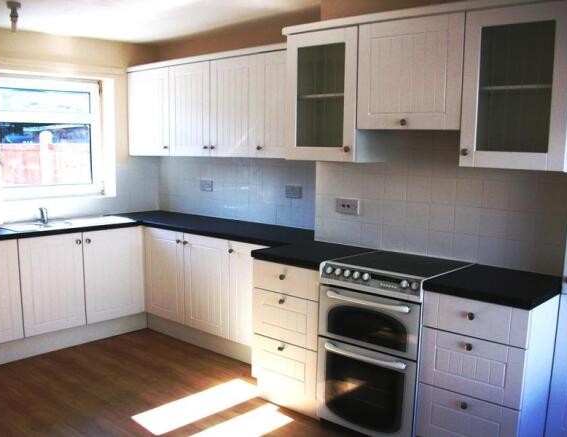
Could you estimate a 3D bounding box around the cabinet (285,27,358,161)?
[{"bbox_3d":[0.312,-0.700,3.379,0.508,0.733,0.318,7,9,41],"label":"cabinet"}]

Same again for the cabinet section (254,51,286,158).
[{"bbox_3d":[0.110,-0.772,3.969,0.500,0.717,0.331,7,9,42],"label":"cabinet section"}]

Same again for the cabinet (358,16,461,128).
[{"bbox_3d":[0.728,-0.738,3.008,0.595,0.556,0.318,7,9,41],"label":"cabinet"}]

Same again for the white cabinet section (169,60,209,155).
[{"bbox_3d":[-0.634,-0.865,4.650,0.516,0.717,0.331,7,9,42],"label":"white cabinet section"}]

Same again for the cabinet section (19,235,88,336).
[{"bbox_3d":[-1.868,0.452,4.341,0.575,0.714,0.468,7,9,42],"label":"cabinet section"}]

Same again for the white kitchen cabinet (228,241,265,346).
[{"bbox_3d":[-0.009,0.505,4.074,0.488,0.706,0.581,7,9,41],"label":"white kitchen cabinet"}]

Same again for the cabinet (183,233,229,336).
[{"bbox_3d":[-0.377,0.461,4.394,0.492,0.706,0.581,7,9,41],"label":"cabinet"}]

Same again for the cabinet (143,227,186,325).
[{"bbox_3d":[-0.754,0.416,4.722,0.510,0.706,0.581,7,9,41],"label":"cabinet"}]

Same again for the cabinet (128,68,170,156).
[{"bbox_3d":[-1.051,-0.917,5.033,0.574,0.733,0.327,7,9,41],"label":"cabinet"}]

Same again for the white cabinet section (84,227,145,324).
[{"bbox_3d":[-1.532,0.412,4.702,0.575,0.714,0.521,7,9,42],"label":"white cabinet section"}]

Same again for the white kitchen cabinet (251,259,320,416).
[{"bbox_3d":[0.202,0.631,3.423,0.477,0.800,0.596,7,9,41],"label":"white kitchen cabinet"}]

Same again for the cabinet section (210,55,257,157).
[{"bbox_3d":[-0.259,-0.818,4.307,0.506,0.717,0.331,7,9,42],"label":"cabinet section"}]

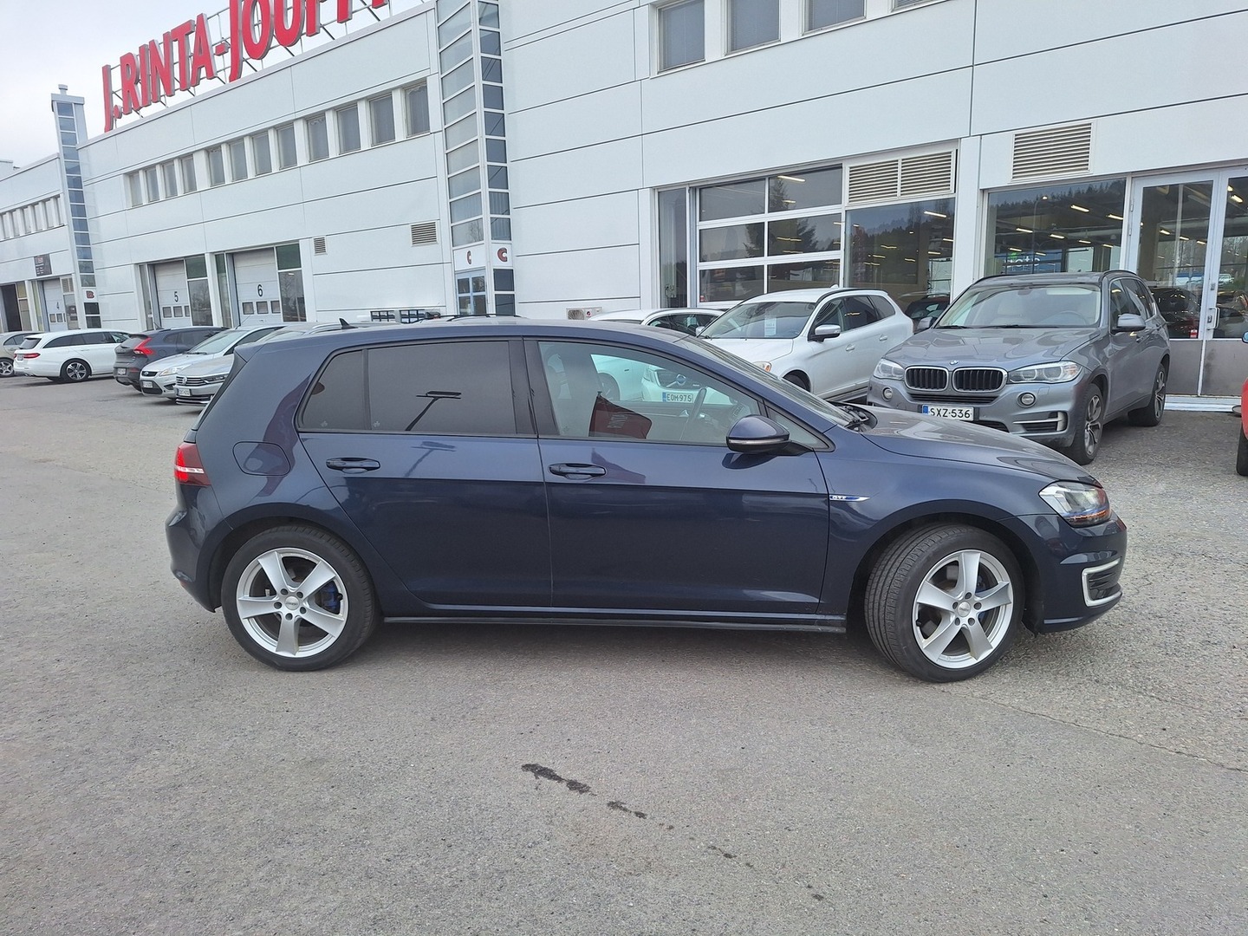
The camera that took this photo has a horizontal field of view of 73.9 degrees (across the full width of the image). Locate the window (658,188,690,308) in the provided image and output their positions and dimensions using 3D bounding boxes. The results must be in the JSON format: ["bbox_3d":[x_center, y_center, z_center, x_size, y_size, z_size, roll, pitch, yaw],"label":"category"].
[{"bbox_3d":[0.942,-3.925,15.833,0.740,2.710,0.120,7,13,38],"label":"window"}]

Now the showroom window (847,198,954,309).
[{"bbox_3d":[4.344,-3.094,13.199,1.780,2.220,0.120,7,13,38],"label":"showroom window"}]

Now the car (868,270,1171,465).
[{"bbox_3d":[4.520,-1.209,9.066,2.000,1.760,4.886,8,14,42],"label":"car"}]

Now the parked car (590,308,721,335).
[{"bbox_3d":[-0.024,-1.630,12.820,1.880,1.520,4.600,7,13,39],"label":"parked car"}]

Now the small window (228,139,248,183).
[{"bbox_3d":[-11.649,-9.294,25.138,1.030,1.150,0.120,7,13,38],"label":"small window"}]

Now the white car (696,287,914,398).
[{"bbox_3d":[2.090,-1.440,10.800,1.910,1.710,4.630,7,13,39],"label":"white car"}]

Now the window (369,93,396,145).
[{"bbox_3d":[-6.078,-8.766,20.848,1.050,1.140,0.120,7,13,38],"label":"window"}]

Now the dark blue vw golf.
[{"bbox_3d":[0.075,-0.038,4.045,4.260,1.450,1.880,-1,10,5],"label":"dark blue vw golf"}]

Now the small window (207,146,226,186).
[{"bbox_3d":[-12.914,-9.557,26.269,1.050,1.140,0.120,7,13,38],"label":"small window"}]

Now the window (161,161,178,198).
[{"bbox_3d":[-15.316,-9.720,28.070,1.020,1.130,0.120,7,13,38],"label":"window"}]

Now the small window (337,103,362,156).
[{"bbox_3d":[-7.217,-8.896,21.752,1.050,1.140,0.120,7,13,38],"label":"small window"}]

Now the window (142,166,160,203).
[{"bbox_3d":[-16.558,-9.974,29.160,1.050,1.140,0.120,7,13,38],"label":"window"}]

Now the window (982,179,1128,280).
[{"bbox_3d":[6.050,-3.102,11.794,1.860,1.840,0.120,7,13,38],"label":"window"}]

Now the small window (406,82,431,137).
[{"bbox_3d":[-4.886,-8.510,19.729,0.960,1.130,0.120,7,13,38],"label":"small window"}]

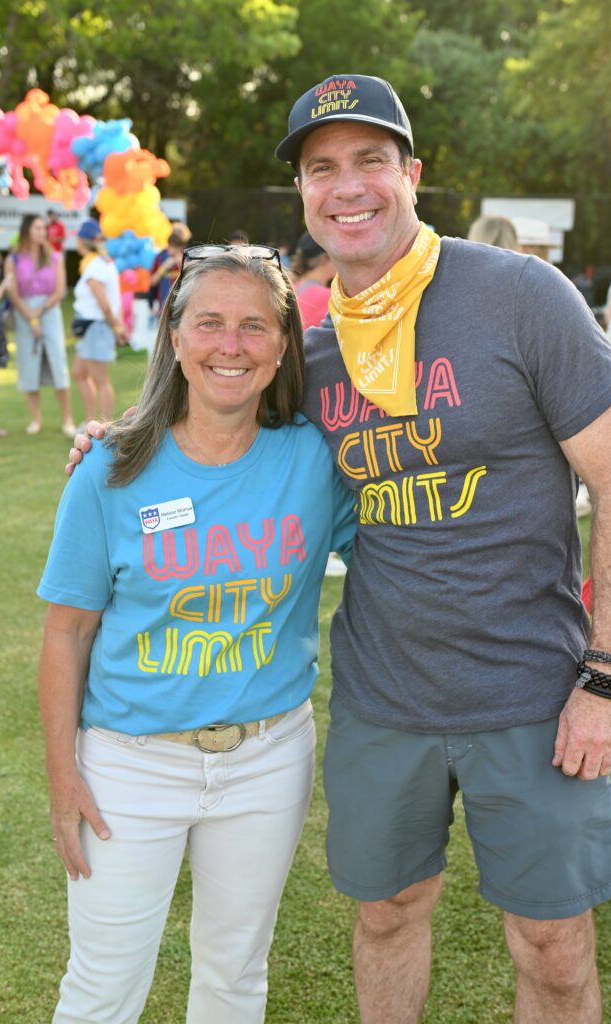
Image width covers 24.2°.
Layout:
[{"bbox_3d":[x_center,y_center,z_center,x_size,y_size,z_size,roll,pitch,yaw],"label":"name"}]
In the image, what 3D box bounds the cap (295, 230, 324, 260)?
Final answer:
[{"bbox_3d":[0.087,-1.378,7.300,0.260,0.140,0.175,-5,11,-1],"label":"cap"}]

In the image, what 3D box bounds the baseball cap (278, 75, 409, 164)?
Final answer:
[{"bbox_3d":[0.053,-0.541,1.950,0.178,0.127,0.265,-6,10,17],"label":"baseball cap"}]

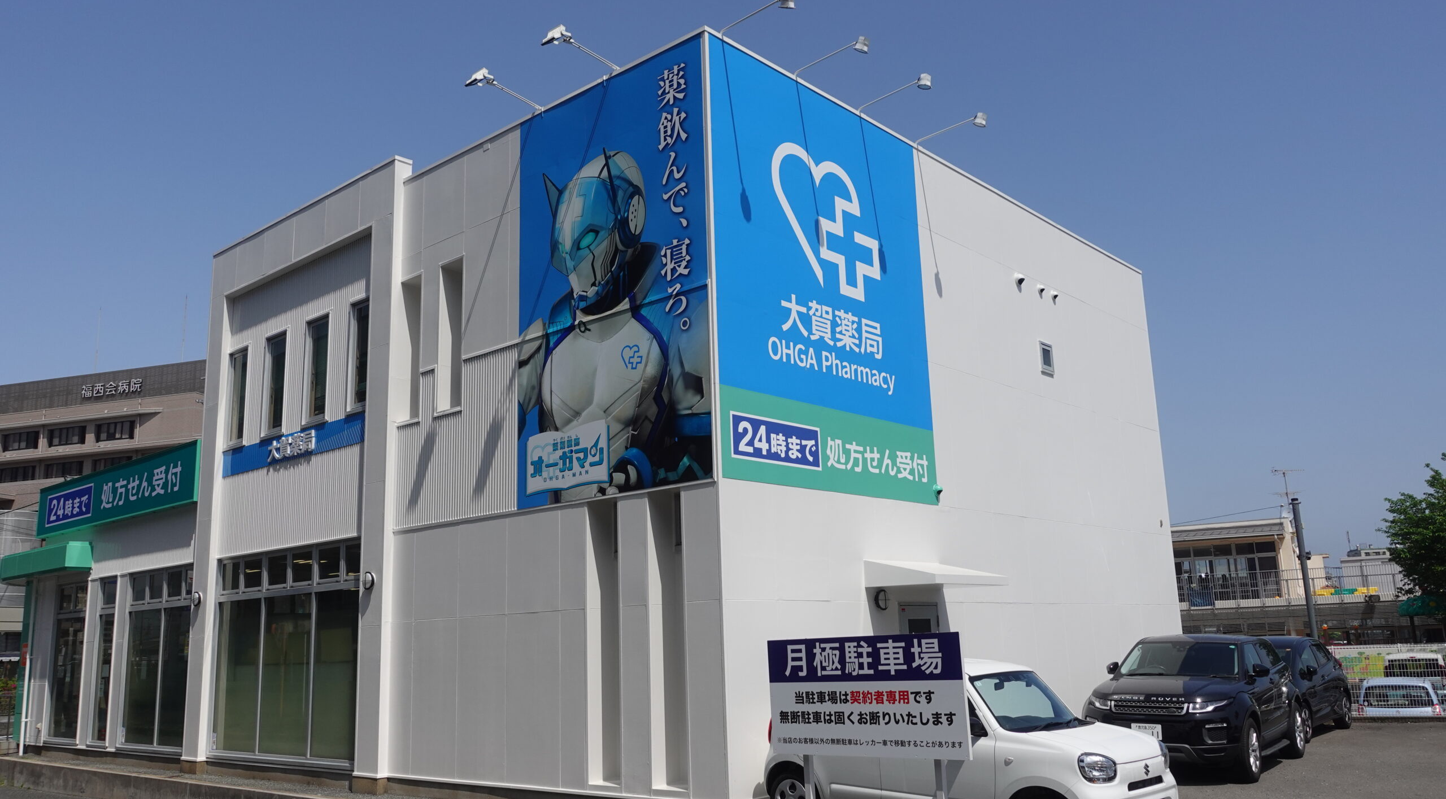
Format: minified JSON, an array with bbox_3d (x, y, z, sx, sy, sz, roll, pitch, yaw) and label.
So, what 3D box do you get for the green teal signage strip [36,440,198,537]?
[{"bbox_3d":[-11.001,1.718,20.195,7.000,0.970,0.130,-13,-16,40],"label":"green teal signage strip"}]

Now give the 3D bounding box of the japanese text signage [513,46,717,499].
[{"bbox_3d":[-1.276,-1.286,12.268,3.000,4.705,0.100,-12,-16,40],"label":"japanese text signage"}]

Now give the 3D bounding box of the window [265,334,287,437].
[{"bbox_3d":[-6.774,-0.249,17.061,0.670,1.580,0.100,-12,-16,40],"label":"window"}]

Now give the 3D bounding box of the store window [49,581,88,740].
[{"bbox_3d":[-11.978,4.790,20.641,1.750,2.800,0.130,-13,-16,40],"label":"store window"}]

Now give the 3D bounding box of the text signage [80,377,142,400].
[{"bbox_3d":[-63.040,-1.106,116.000,8.106,1.350,0.200,-6,-13,18],"label":"text signage"}]

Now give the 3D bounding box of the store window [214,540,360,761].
[{"bbox_3d":[-6.071,3.488,15.559,4.150,2.840,0.130,-13,-16,40],"label":"store window"}]

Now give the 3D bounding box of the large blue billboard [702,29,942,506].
[{"bbox_3d":[1.242,-1.269,12.764,0.100,4.710,3.985,-12,-16,40],"label":"large blue billboard"}]

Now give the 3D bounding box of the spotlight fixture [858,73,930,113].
[{"bbox_3d":[2.066,-3.664,13.539,1.020,0.240,0.160,-12,-16,40],"label":"spotlight fixture"}]

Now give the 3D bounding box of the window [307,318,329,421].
[{"bbox_3d":[-5.858,-0.450,16.272,0.680,1.580,0.100,-12,-16,40],"label":"window"}]

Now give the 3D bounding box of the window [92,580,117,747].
[{"bbox_3d":[-10.744,4.514,19.580,1.050,2.800,0.130,-13,-16,40],"label":"window"}]

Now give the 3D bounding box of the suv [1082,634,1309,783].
[{"bbox_3d":[6.006,3.835,14.307,1.960,1.630,4.360,-11,-15,35],"label":"suv"}]

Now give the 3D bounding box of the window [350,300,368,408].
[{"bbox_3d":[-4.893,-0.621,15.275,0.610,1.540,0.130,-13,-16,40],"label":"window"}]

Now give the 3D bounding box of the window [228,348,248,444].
[{"bbox_3d":[-7.585,-0.019,17.589,0.630,1.540,0.130,-13,-16,40],"label":"window"}]

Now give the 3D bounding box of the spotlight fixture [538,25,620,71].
[{"bbox_3d":[-1.515,-3.802,12.274,0.260,0.300,0.990,-12,-16,40],"label":"spotlight fixture"}]

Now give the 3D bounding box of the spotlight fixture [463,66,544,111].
[{"bbox_3d":[-2.497,-3.581,13.098,0.260,0.280,1.020,-12,-16,40],"label":"spotlight fixture"}]

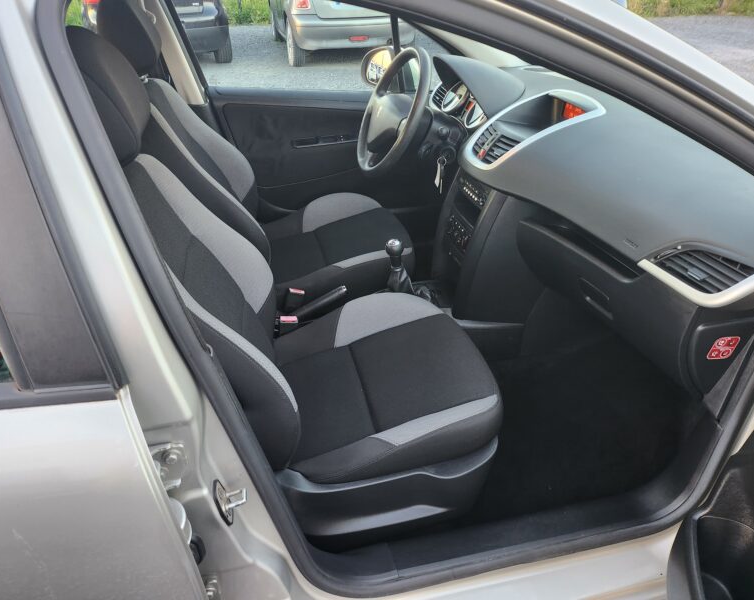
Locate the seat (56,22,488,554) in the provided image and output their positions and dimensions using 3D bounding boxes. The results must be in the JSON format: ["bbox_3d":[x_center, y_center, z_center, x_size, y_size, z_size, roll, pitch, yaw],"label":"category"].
[{"bbox_3d":[-0.129,-0.014,1.111,0.830,1.020,0.520,-7,33,-12],"label":"seat"}]

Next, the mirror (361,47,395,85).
[{"bbox_3d":[0.031,-0.881,2.110,0.110,0.160,0.200,-17,37,-26],"label":"mirror"}]

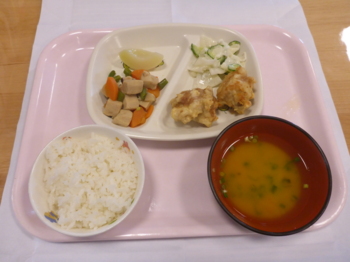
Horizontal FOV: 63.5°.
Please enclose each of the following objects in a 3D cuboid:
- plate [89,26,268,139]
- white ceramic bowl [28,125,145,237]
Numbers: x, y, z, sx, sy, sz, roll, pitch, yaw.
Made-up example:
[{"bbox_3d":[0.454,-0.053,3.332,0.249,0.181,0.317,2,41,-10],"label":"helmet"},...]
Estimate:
[{"bbox_3d":[-0.002,-0.067,0.385,0.233,0.027,0.188,-2,64,-1],"label":"plate"},{"bbox_3d":[-0.087,0.057,0.308,0.113,0.056,0.113,0,64,0],"label":"white ceramic bowl"}]

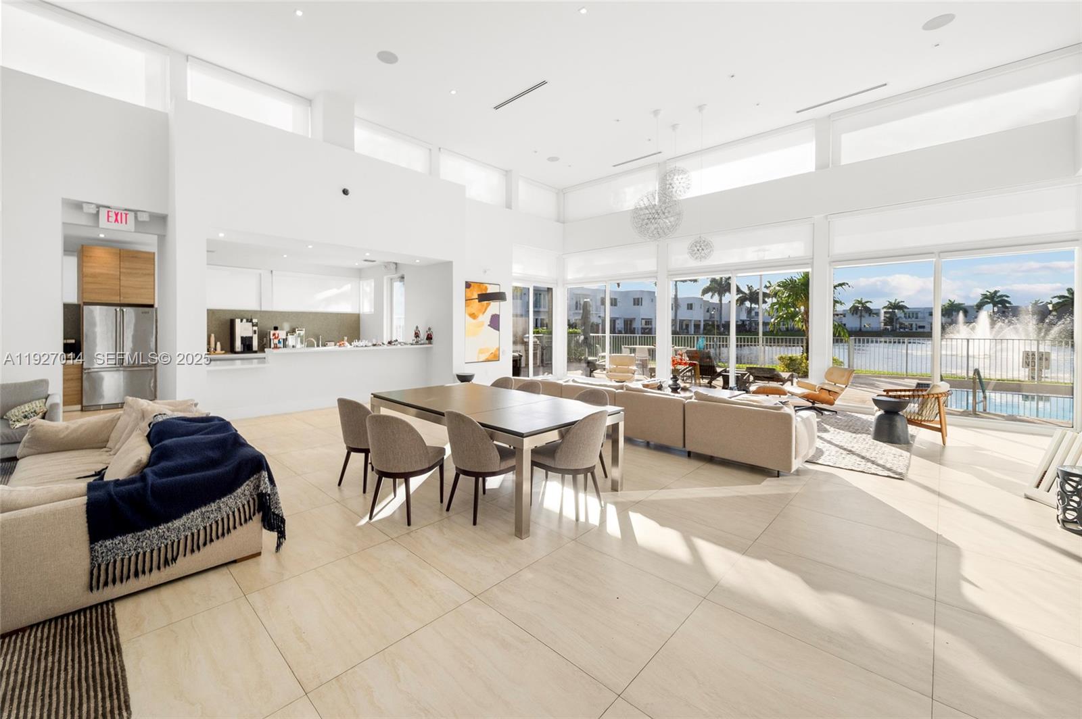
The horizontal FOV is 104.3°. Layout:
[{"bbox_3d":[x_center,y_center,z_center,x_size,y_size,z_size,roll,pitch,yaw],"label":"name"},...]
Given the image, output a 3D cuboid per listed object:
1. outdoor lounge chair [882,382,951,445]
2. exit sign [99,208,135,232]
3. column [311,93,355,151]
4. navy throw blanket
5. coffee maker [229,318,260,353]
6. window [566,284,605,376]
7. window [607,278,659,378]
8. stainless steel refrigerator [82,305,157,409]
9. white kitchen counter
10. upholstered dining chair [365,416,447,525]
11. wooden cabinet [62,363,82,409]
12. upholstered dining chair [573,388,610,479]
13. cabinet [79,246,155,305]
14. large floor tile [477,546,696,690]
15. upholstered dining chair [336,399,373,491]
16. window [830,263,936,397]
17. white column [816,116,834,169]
[{"bbox_3d":[5.153,0.702,5.812,0.760,0.750,0.720,3,4,43],"label":"outdoor lounge chair"},{"bbox_3d":[-6.393,-2.101,6.334,0.060,0.270,0.350,3,4,43],"label":"exit sign"},{"bbox_3d":[-3.423,-3.859,6.922,0.500,0.830,0.490,4,6,42],"label":"column"},{"bbox_3d":[-2.365,0.813,2.788,1.040,0.710,0.870,3,4,43],"label":"navy throw blanket"},{"bbox_3d":[-6.708,-0.509,9.494,0.480,0.720,0.400,4,6,42],"label":"coffee maker"},{"bbox_3d":[1.196,-0.725,11.415,1.360,2.500,0.100,3,4,43],"label":"window"},{"bbox_3d":[2.207,-0.648,10.253,1.360,2.500,0.100,4,6,42],"label":"window"},{"bbox_3d":[-7.834,-0.034,7.813,0.740,1.800,0.920,3,4,43],"label":"stainless steel refrigerator"},{"bbox_3d":[-4.016,0.316,8.021,0.600,1.120,4.000,4,6,42],"label":"white kitchen counter"},{"bbox_3d":[-1.102,0.828,3.438,0.510,0.810,0.550,1,4,16],"label":"upholstered dining chair"},{"bbox_3d":[-8.520,0.472,7.428,0.620,0.900,0.550,4,6,42],"label":"wooden cabinet"},{"bbox_3d":[0.357,0.757,4.237,0.510,0.830,0.570,3,4,43],"label":"upholstered dining chair"},{"bbox_3d":[-7.811,-1.480,7.779,0.640,0.980,0.930,3,4,43],"label":"cabinet"},{"bbox_3d":[0.274,1.325,2.326,0.915,0.012,0.870,4,6,42],"label":"large floor tile"},{"bbox_3d":[-1.635,0.774,4.062,0.510,0.820,0.550,2,5,29],"label":"upholstered dining chair"},{"bbox_3d":[5.701,-0.399,7.051,1.360,2.500,0.100,4,6,42],"label":"window"},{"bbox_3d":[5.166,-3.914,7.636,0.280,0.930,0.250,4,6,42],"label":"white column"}]

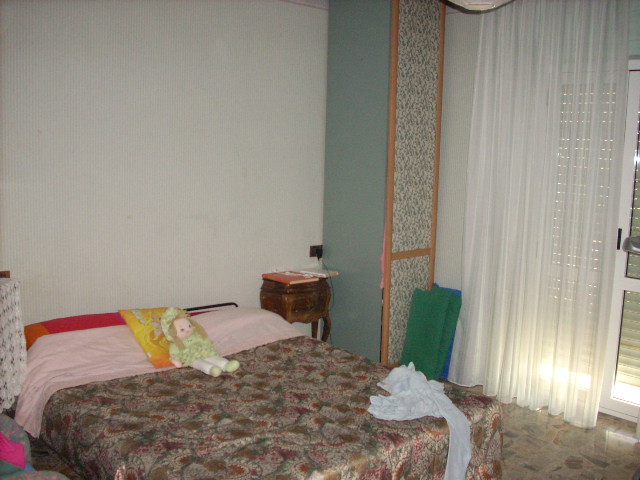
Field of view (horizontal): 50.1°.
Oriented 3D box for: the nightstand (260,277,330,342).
[{"bbox_3d":[-0.171,0.595,4.852,0.425,0.645,0.310,-5,10,-38],"label":"nightstand"}]

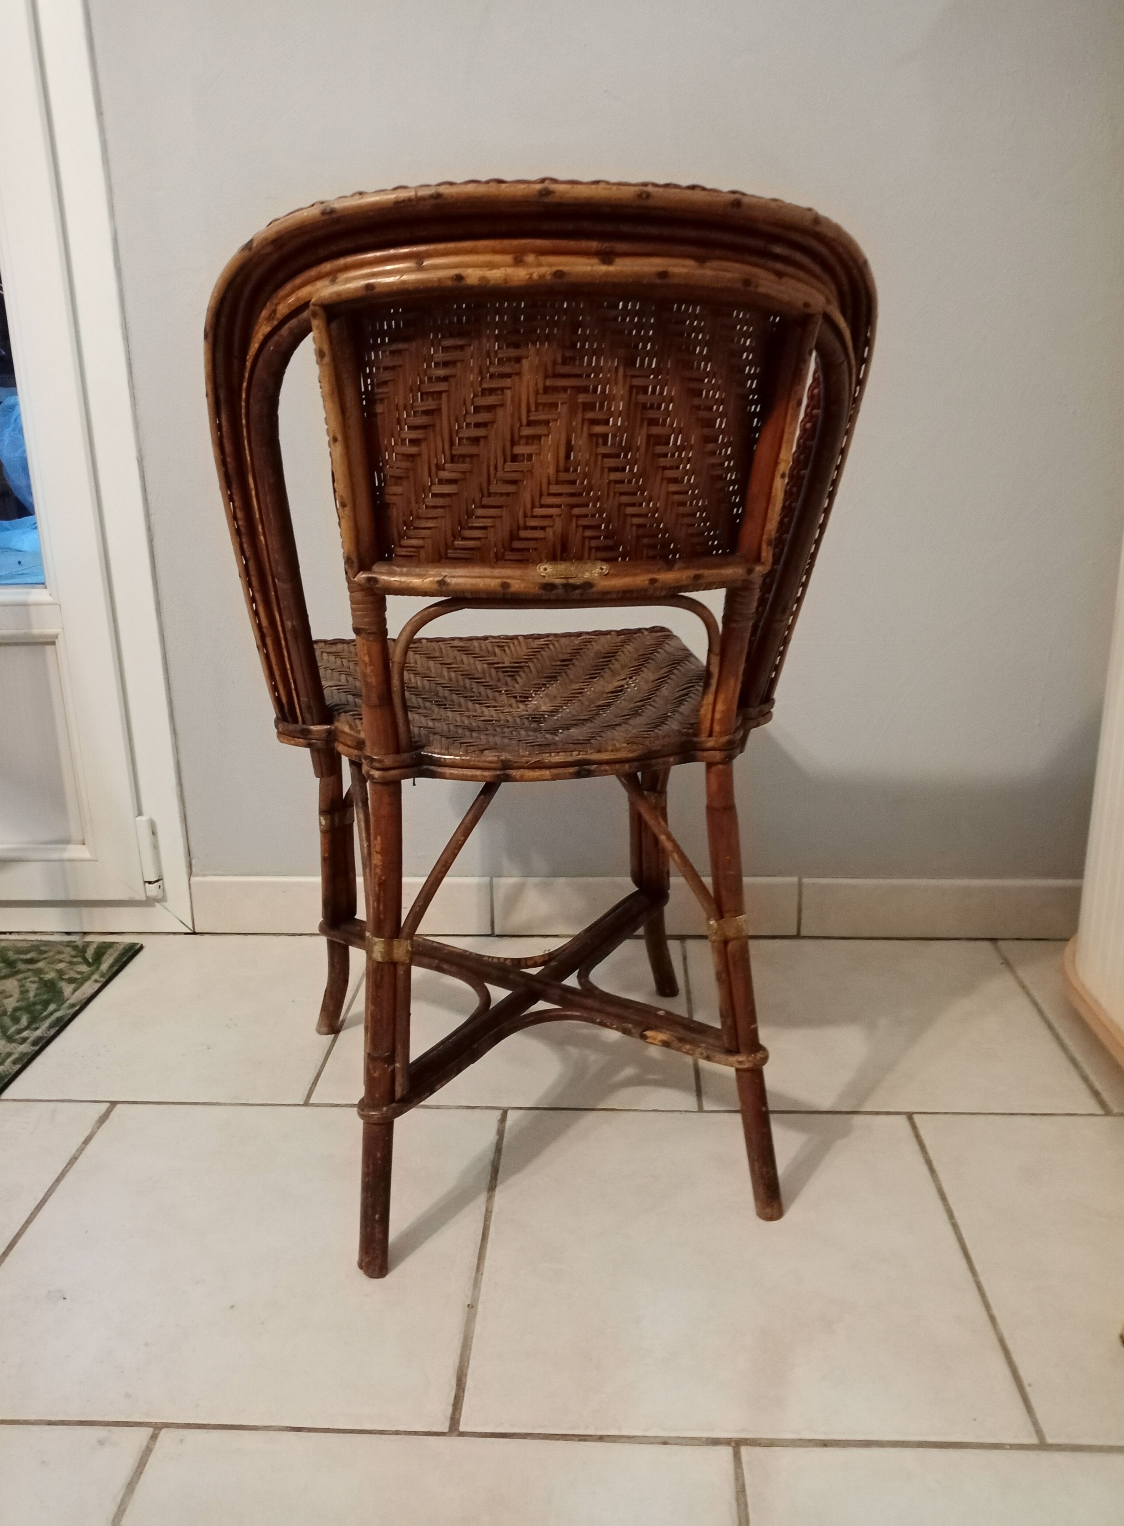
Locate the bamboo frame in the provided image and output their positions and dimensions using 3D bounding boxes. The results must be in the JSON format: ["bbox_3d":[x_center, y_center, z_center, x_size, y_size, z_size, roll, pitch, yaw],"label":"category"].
[{"bbox_3d":[-0.033,-0.035,1.094,0.482,0.864,0.562,-4,17,-10],"label":"bamboo frame"}]

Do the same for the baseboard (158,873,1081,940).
[{"bbox_3d":[0.092,0.206,1.631,1.283,0.084,0.016,0,17,3],"label":"baseboard"}]

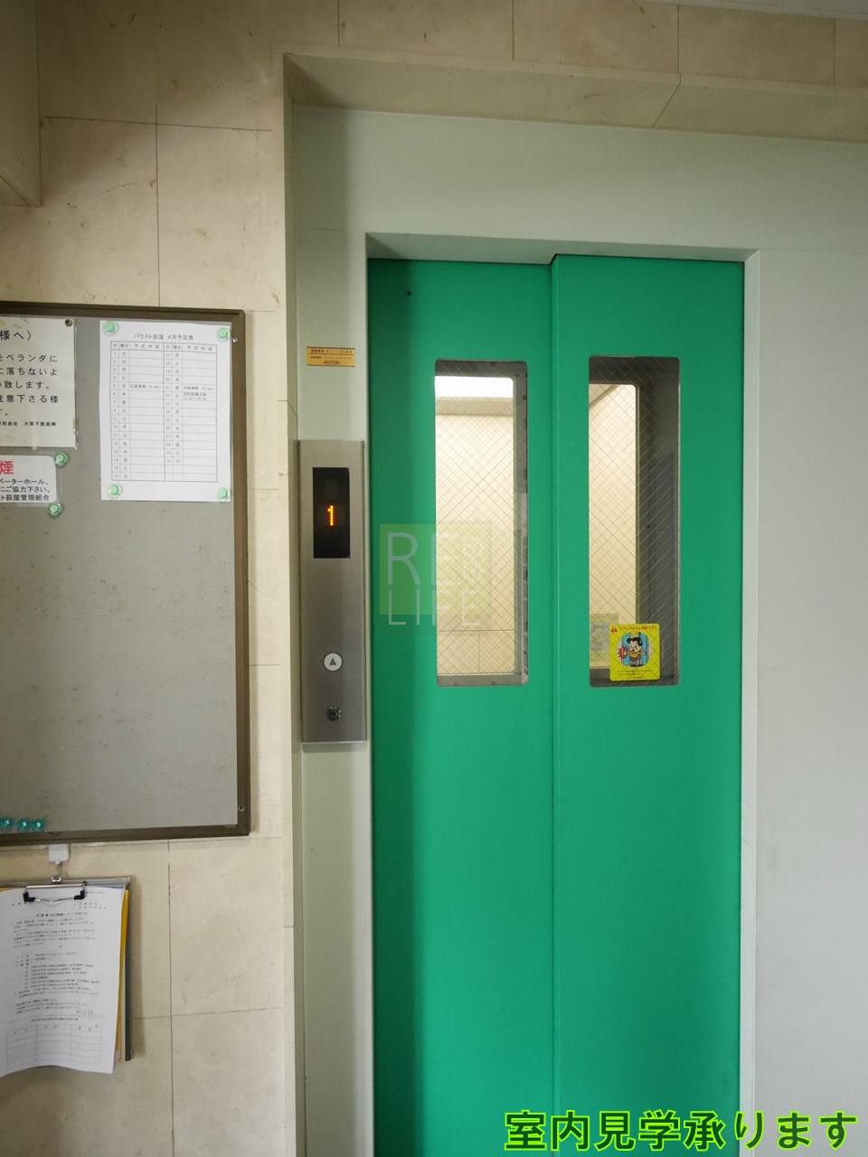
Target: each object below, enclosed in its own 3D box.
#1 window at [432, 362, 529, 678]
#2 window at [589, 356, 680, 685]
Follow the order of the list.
[{"bbox_3d":[0.102,-0.115,1.294,0.199,0.693,0.020,0,1,-5],"label":"window"},{"bbox_3d":[0.427,-0.118,1.287,0.200,0.700,0.020,0,1,-5],"label":"window"}]

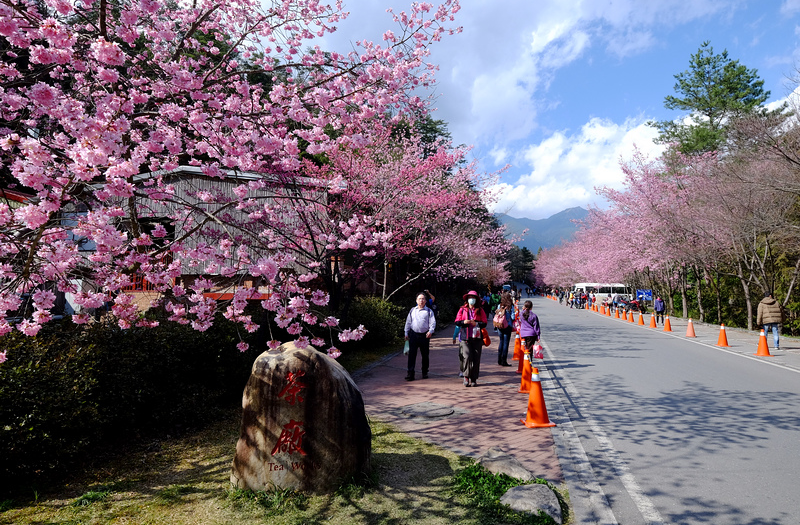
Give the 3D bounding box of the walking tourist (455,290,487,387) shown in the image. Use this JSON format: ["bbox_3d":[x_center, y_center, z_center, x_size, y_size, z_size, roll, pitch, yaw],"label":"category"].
[{"bbox_3d":[1.294,1.366,8.047,0.570,1.695,0.420,-1,-4,9],"label":"walking tourist"}]

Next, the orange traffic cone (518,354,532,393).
[{"bbox_3d":[2.156,1.834,7.538,0.350,0.691,0.350,-1,-4,14],"label":"orange traffic cone"}]

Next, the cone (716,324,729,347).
[{"bbox_3d":[10.134,2.279,13.942,0.350,0.694,0.350,-1,-4,14],"label":"cone"}]

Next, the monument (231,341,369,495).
[{"bbox_3d":[-0.893,1.312,4.032,1.170,1.164,0.780,1,-4,-12],"label":"monument"}]

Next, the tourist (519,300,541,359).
[{"bbox_3d":[3.094,1.658,10.625,0.470,1.470,0.360,-1,-4,13],"label":"tourist"}]

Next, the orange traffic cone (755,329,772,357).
[{"bbox_3d":[9.656,2.132,11.820,0.350,0.693,0.350,-1,-4,14],"label":"orange traffic cone"}]

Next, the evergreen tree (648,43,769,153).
[{"bbox_3d":[22.507,-6.289,32.517,7.600,20.375,7.600,-1,-4,14],"label":"evergreen tree"}]

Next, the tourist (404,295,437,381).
[{"bbox_3d":[0.396,1.425,8.633,0.580,1.658,0.400,-1,-4,8],"label":"tourist"}]

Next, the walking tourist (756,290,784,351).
[{"bbox_3d":[11.233,1.761,13.517,0.580,1.668,0.420,-4,-5,41],"label":"walking tourist"}]

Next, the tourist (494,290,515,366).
[{"bbox_3d":[2.412,1.536,10.265,0.480,1.664,0.450,-2,-5,30],"label":"tourist"}]

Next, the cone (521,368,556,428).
[{"bbox_3d":[1.768,1.705,5.699,0.350,0.691,0.350,1,-4,-12],"label":"cone"}]

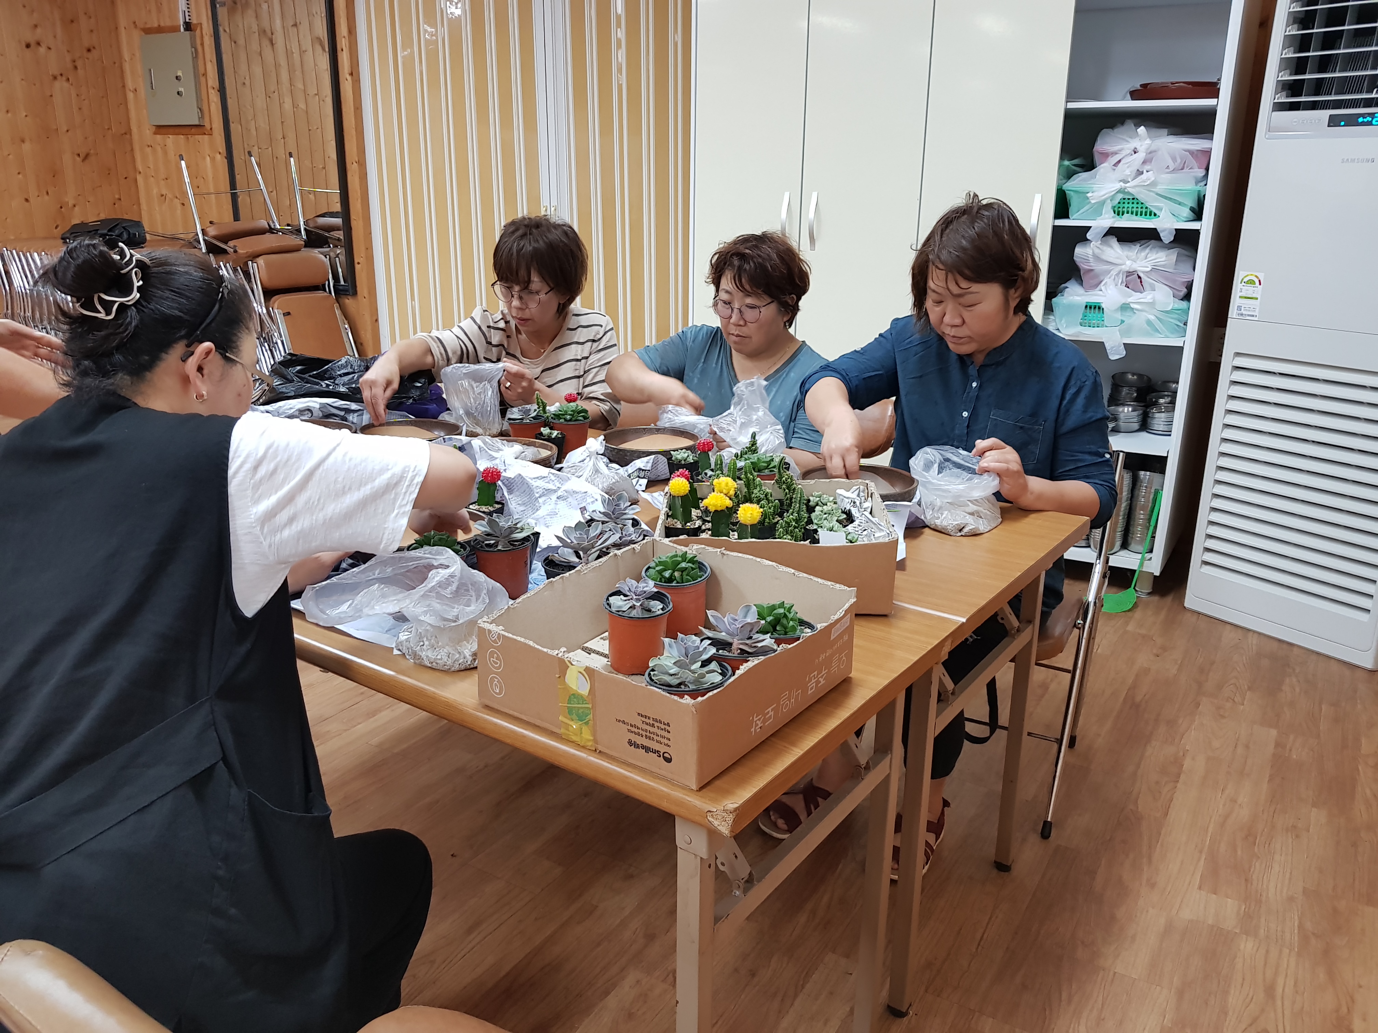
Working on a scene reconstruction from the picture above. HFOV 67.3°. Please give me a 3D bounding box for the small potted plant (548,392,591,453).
[{"bbox_3d":[-0.270,-0.201,2.350,0.098,0.145,0.098,0,17,0],"label":"small potted plant"}]

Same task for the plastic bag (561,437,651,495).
[{"bbox_3d":[-0.162,-0.110,2.056,0.155,0.100,0.130,12,20,34],"label":"plastic bag"}]

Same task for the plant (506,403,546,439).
[{"bbox_3d":[-0.361,-0.195,2.286,0.090,0.120,0.090,0,17,0],"label":"plant"}]

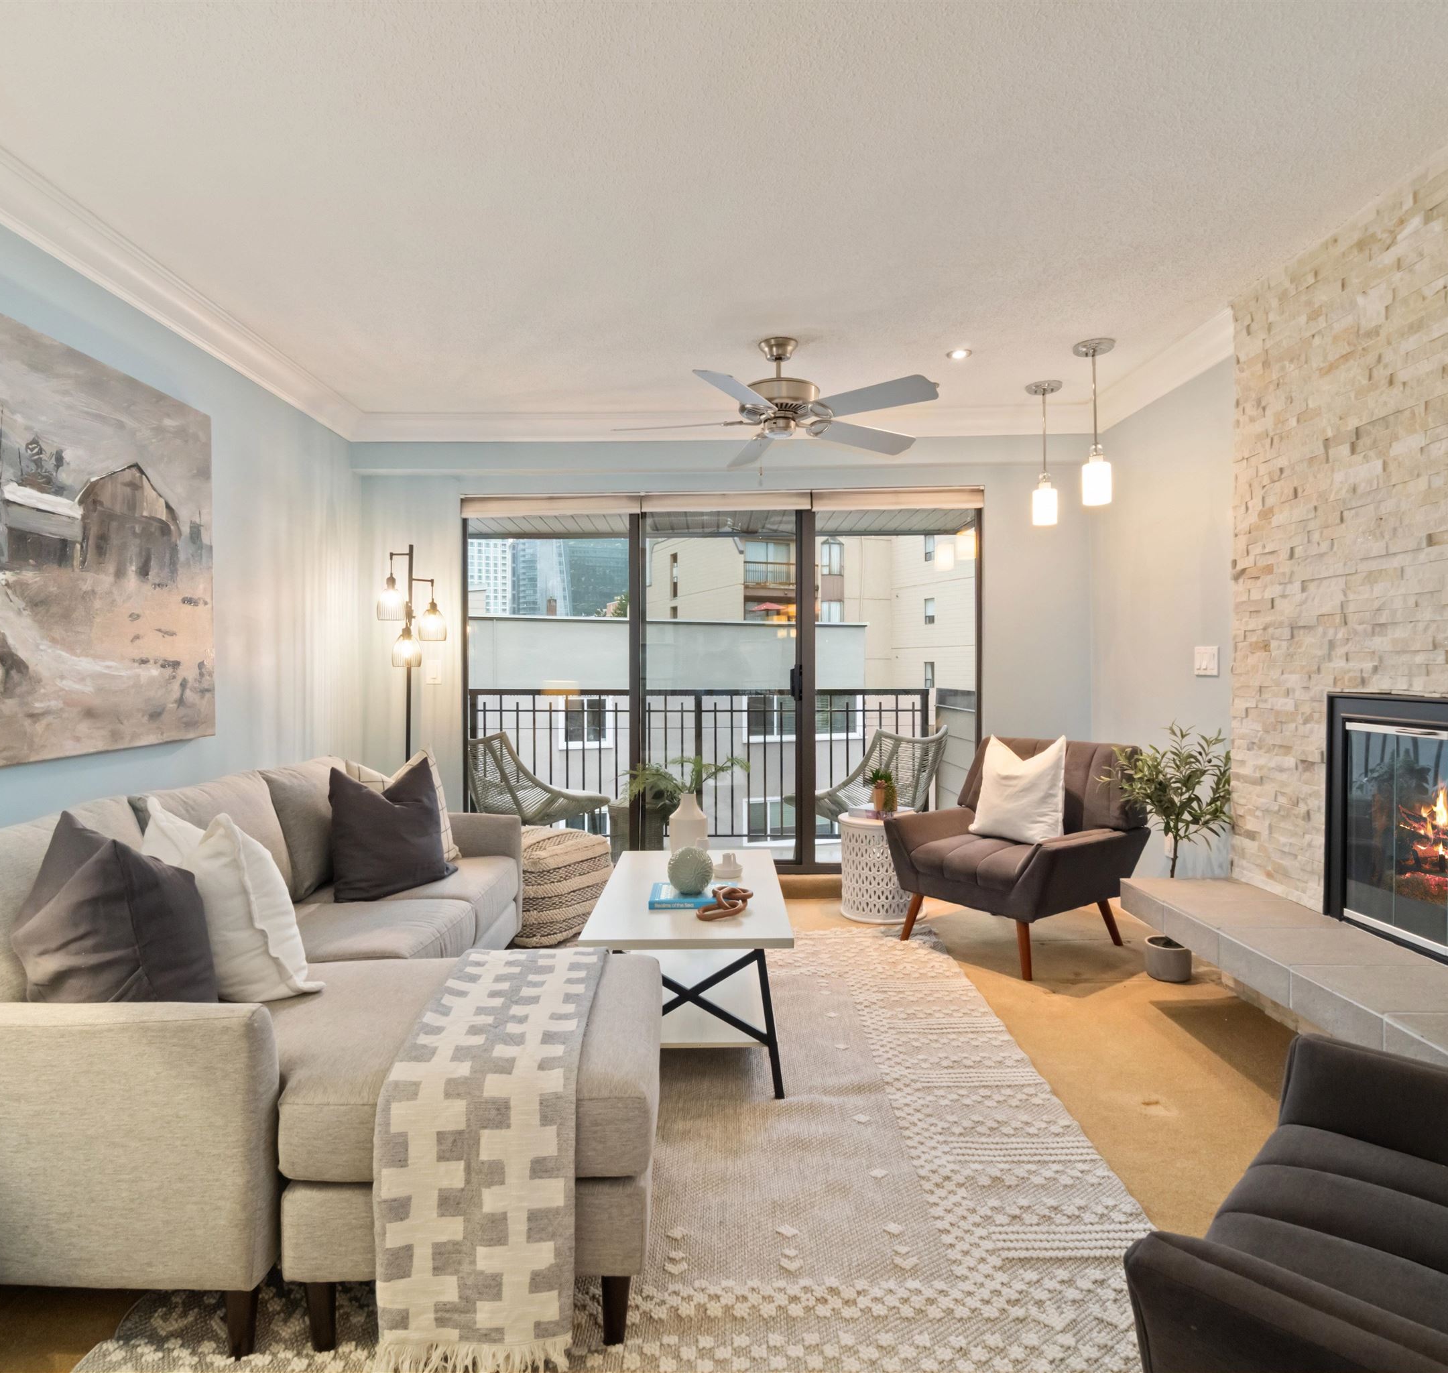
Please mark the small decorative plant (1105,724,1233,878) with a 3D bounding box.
[{"bbox_3d":[1.660,0.634,3.333,0.450,0.980,0.450,0,1,-1],"label":"small decorative plant"}]

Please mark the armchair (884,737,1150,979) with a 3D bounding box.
[{"bbox_3d":[1.276,0.690,3.743,0.820,0.850,0.760,-1,2,-37],"label":"armchair"}]

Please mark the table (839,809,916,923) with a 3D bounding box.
[{"bbox_3d":[0.782,0.871,4.200,0.410,0.470,0.410,0,1,-1],"label":"table"}]

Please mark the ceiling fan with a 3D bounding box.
[{"bbox_3d":[0.218,-1.130,3.276,1.280,0.390,1.280,0,1,-1],"label":"ceiling fan"}]

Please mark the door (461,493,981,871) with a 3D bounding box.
[{"bbox_3d":[-0.004,0.003,4.462,2.680,1.970,0.120,0,1,-1],"label":"door"}]

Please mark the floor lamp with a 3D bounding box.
[{"bbox_3d":[-1.386,0.249,3.793,0.310,1.750,0.270,0,1,-1],"label":"floor lamp"}]

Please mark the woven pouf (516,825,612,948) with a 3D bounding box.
[{"bbox_3d":[-0.815,0.903,3.965,0.460,0.430,0.460,1,2,37],"label":"woven pouf"}]

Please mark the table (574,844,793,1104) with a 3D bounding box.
[{"bbox_3d":[-0.103,0.910,2.922,0.590,0.460,1.125,0,1,-1],"label":"table"}]

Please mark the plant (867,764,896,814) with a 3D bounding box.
[{"bbox_3d":[0.756,0.493,4.141,0.140,0.235,0.140,0,1,-1],"label":"plant"}]

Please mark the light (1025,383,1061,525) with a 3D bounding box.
[{"bbox_3d":[1.438,-1.028,3.851,0.160,0.620,0.160,0,1,-1],"label":"light"}]

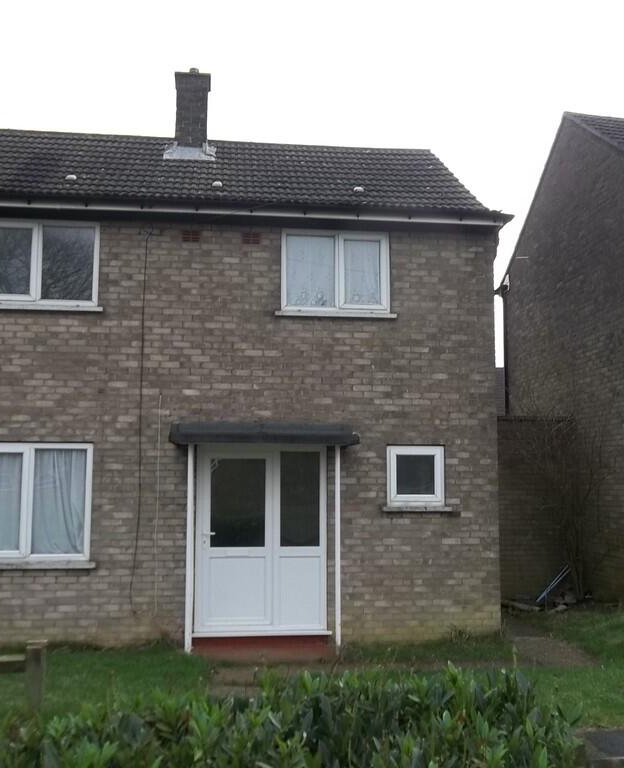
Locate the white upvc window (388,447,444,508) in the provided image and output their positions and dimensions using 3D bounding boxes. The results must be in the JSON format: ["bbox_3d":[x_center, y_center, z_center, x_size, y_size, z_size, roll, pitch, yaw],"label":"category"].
[{"bbox_3d":[1.186,1.051,9.146,0.656,0.679,0.100,1,-5,-5],"label":"white upvc window"}]

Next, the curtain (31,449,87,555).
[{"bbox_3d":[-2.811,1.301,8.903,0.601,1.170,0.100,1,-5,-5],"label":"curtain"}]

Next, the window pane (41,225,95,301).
[{"bbox_3d":[-2.756,-1.365,9.035,0.579,0.861,0.050,1,-5,-5],"label":"window pane"}]

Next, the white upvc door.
[{"bbox_3d":[-0.562,1.732,8.940,1.454,2.091,0.110,1,-5,-5],"label":"white upvc door"}]

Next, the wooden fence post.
[{"bbox_3d":[-2.018,2.154,5.840,0.104,0.514,0.120,1,-5,-5],"label":"wooden fence post"}]

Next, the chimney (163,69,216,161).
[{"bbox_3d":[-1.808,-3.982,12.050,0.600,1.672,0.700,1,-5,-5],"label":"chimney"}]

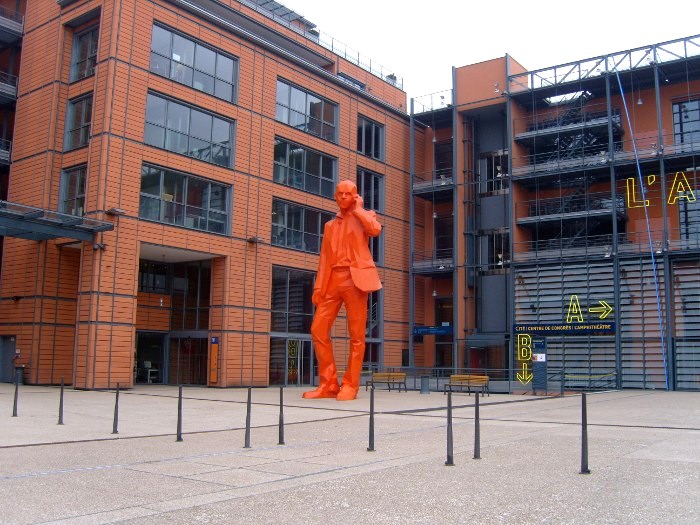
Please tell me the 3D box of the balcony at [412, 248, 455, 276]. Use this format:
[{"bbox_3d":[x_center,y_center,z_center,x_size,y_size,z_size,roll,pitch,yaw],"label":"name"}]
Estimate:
[{"bbox_3d":[5.590,-0.143,47.423,3.183,1.217,0.120,-5,-10,37],"label":"balcony"}]

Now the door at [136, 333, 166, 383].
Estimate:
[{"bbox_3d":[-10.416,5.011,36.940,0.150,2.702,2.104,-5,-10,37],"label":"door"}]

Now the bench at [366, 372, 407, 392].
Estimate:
[{"bbox_3d":[1.727,5.695,33.655,1.900,0.860,0.620,-5,-10,37],"label":"bench"}]

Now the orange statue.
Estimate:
[{"bbox_3d":[-0.266,0.920,26.858,2.550,8.170,2.100,-2,-8,20],"label":"orange statue"}]

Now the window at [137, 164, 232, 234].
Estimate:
[{"bbox_3d":[-7.851,-2.946,34.174,0.250,2.655,5.523,-5,-10,37],"label":"window"}]

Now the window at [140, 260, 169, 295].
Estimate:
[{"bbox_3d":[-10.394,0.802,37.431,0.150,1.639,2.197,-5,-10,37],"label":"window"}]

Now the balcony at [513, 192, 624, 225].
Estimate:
[{"bbox_3d":[13.454,-3.133,43.480,5.991,1.334,2.000,-5,-10,37],"label":"balcony"}]

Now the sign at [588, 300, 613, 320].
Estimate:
[{"bbox_3d":[14.182,2.685,39.987,1.310,1.015,0.100,-5,-10,37],"label":"sign"}]

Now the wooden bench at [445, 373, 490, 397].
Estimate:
[{"bbox_3d":[5.087,5.361,30.755,1.900,0.860,0.620,-5,-10,37],"label":"wooden bench"}]

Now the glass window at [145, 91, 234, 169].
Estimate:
[{"bbox_3d":[-7.740,-6.381,34.697,0.250,2.621,5.581,-5,-10,37],"label":"glass window"}]

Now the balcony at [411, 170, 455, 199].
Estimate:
[{"bbox_3d":[6.317,-5.374,48.992,3.234,1.361,2.200,-5,-10,37],"label":"balcony"}]

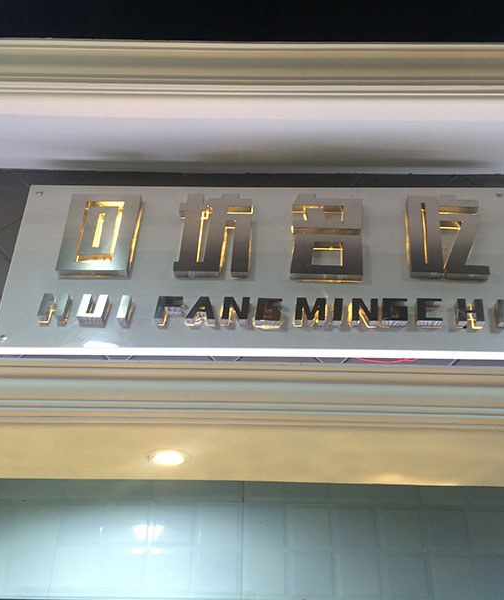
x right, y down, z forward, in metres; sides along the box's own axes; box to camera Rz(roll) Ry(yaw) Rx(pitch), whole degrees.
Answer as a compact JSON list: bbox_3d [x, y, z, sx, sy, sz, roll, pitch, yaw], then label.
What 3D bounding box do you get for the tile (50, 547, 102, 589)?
[{"bbox_3d":[-0.560,0.861,2.129,0.148,0.148,0.010,1,-33,0],"label":"tile"}]

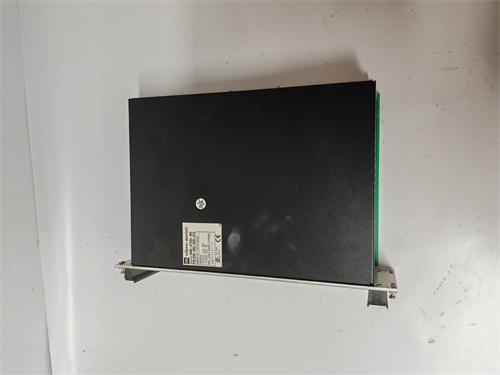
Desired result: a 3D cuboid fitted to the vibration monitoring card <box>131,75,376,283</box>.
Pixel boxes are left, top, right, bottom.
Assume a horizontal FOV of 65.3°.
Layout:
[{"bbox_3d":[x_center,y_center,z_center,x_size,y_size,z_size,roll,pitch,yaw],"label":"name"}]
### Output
[{"bbox_3d":[0.000,0.001,0.369,0.250,0.058,0.178,1,93,18],"label":"vibration monitoring card"}]

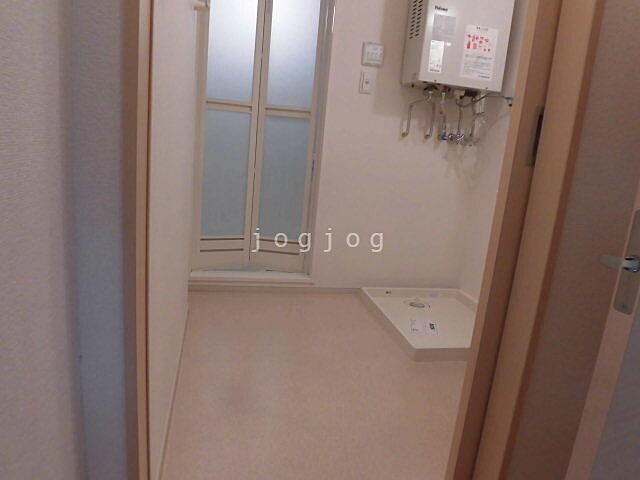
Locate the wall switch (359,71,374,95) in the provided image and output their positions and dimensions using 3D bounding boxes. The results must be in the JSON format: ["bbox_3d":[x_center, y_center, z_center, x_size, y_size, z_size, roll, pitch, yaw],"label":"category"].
[{"bbox_3d":[0.254,-0.841,2.369,0.073,0.120,0.013,2,14,-14],"label":"wall switch"}]

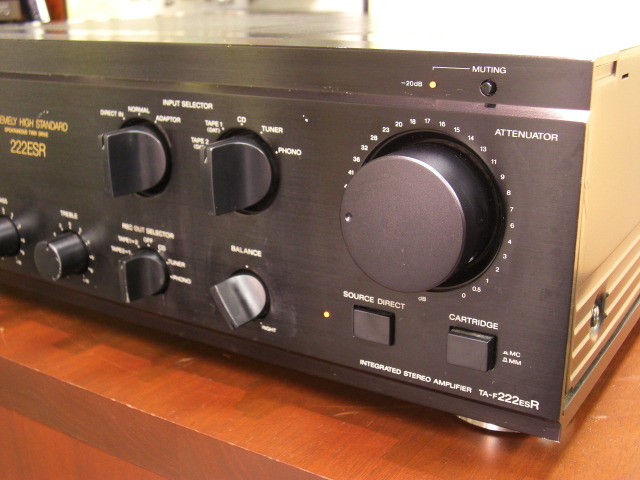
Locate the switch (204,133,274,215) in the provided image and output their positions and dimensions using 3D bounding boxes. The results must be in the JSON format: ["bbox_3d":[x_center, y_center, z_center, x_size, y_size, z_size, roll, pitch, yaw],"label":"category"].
[{"bbox_3d":[-0.036,-0.025,0.329,0.028,0.028,0.022,10,20,31],"label":"switch"}]

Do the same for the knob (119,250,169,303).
[{"bbox_3d":[-0.082,0.017,0.376,0.020,0.020,0.016,10,20,31],"label":"knob"}]

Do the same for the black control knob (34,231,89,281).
[{"bbox_3d":[-0.125,0.009,0.402,0.021,0.021,0.015,10,20,31],"label":"black control knob"}]

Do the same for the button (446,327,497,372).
[{"bbox_3d":[0.054,0.040,0.298,0.015,0.011,0.006,10,20,31],"label":"button"}]

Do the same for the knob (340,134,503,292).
[{"bbox_3d":[0.032,-0.008,0.289,0.049,0.049,0.021,10,20,31],"label":"knob"}]

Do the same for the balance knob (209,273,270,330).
[{"bbox_3d":[-0.035,0.025,0.346,0.020,0.020,0.017,10,20,31],"label":"balance knob"}]

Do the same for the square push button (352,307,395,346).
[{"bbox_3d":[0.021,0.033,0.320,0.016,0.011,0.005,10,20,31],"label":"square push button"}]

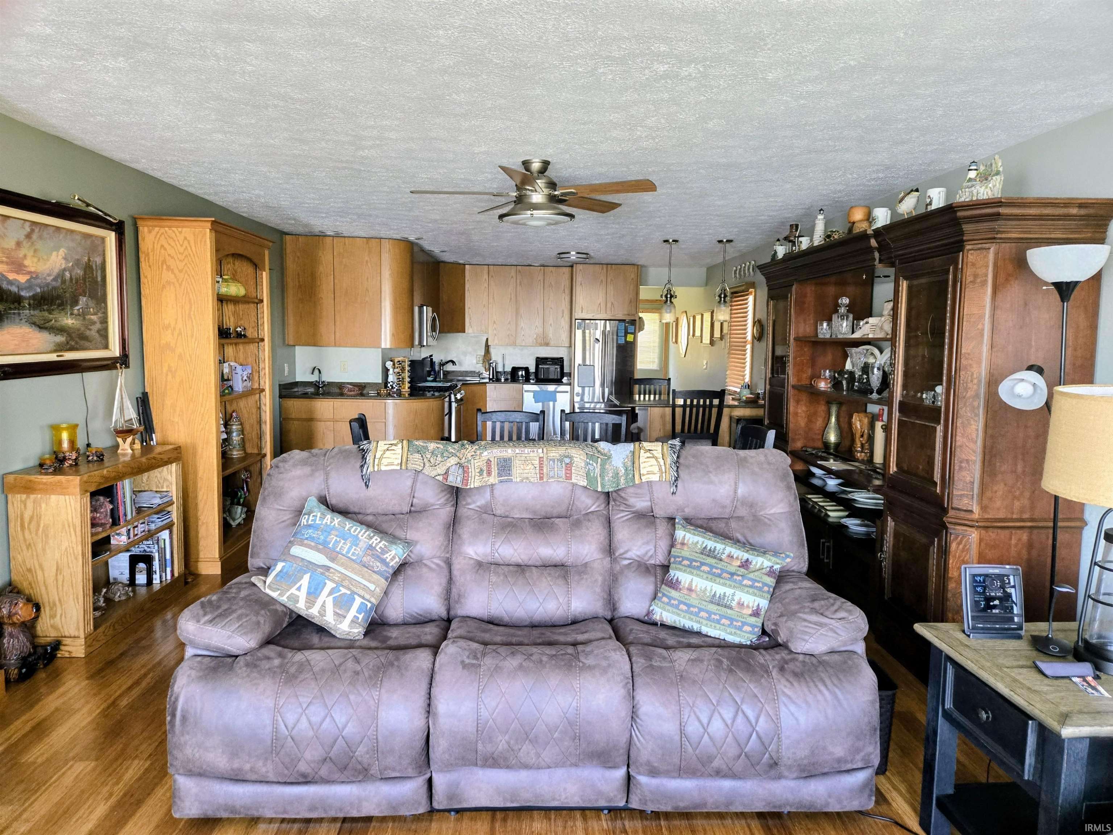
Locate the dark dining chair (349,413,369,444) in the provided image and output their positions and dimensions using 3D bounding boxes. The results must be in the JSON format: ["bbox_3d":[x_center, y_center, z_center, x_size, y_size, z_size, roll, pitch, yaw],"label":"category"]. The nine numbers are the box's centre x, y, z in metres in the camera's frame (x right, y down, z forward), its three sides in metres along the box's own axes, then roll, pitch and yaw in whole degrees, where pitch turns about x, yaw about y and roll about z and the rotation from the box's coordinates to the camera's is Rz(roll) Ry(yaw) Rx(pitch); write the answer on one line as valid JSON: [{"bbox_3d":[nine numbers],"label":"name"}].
[{"bbox_3d":[-0.873,0.485,4.218,0.530,0.970,0.450,0,6,-2],"label":"dark dining chair"}]

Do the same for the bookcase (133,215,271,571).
[{"bbox_3d":[-2.208,-0.145,4.807,0.450,2.095,0.940,1,5,-1],"label":"bookcase"}]

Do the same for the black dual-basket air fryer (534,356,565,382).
[{"bbox_3d":[-0.092,-0.645,9.943,0.390,0.327,0.350,1,6,-2],"label":"black dual-basket air fryer"}]

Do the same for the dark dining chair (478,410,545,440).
[{"bbox_3d":[-0.316,0.459,4.550,0.450,0.970,0.530,1,6,1],"label":"dark dining chair"}]

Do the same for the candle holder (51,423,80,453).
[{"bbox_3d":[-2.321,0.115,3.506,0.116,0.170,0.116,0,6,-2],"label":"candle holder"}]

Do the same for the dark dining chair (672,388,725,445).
[{"bbox_3d":[1.122,0.308,6.069,0.450,1.060,0.520,1,5,-2],"label":"dark dining chair"}]

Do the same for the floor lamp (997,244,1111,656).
[{"bbox_3d":[1.670,0.284,2.503,0.380,1.750,0.320,4,6,34],"label":"floor lamp"}]

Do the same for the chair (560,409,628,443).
[{"bbox_3d":[0.200,0.467,4.532,0.450,0.970,0.530,1,6,6],"label":"chair"}]

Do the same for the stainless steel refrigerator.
[{"bbox_3d":[0.609,-0.375,9.734,0.810,1.760,0.760,1,5,-2],"label":"stainless steel refrigerator"}]

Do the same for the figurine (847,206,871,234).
[{"bbox_3d":[1.522,-0.988,3.726,0.115,0.146,0.115,4,6,27],"label":"figurine"}]

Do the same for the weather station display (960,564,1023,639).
[{"bbox_3d":[1.204,0.507,2.035,0.157,0.190,0.060,1,0,2],"label":"weather station display"}]

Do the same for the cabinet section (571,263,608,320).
[{"bbox_3d":[0.413,-1.634,9.724,0.415,0.674,0.610,0,5,-3],"label":"cabinet section"}]

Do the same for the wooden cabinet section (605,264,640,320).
[{"bbox_3d":[0.830,-1.633,9.746,0.421,0.674,0.610,0,5,-3],"label":"wooden cabinet section"}]

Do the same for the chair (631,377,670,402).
[{"bbox_3d":[0.984,0.143,7.792,0.450,1.080,0.520,1,5,-2],"label":"chair"}]

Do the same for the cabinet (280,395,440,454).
[{"bbox_3d":[-1.819,0.244,7.151,1.500,0.915,0.640,1,5,-2],"label":"cabinet"}]

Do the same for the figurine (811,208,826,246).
[{"bbox_3d":[1.496,-1.074,4.220,0.085,0.235,0.085,1,5,-2],"label":"figurine"}]

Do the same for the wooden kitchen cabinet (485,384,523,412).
[{"bbox_3d":[-0.671,-0.017,9.688,0.462,0.880,0.600,1,6,0],"label":"wooden kitchen cabinet"}]

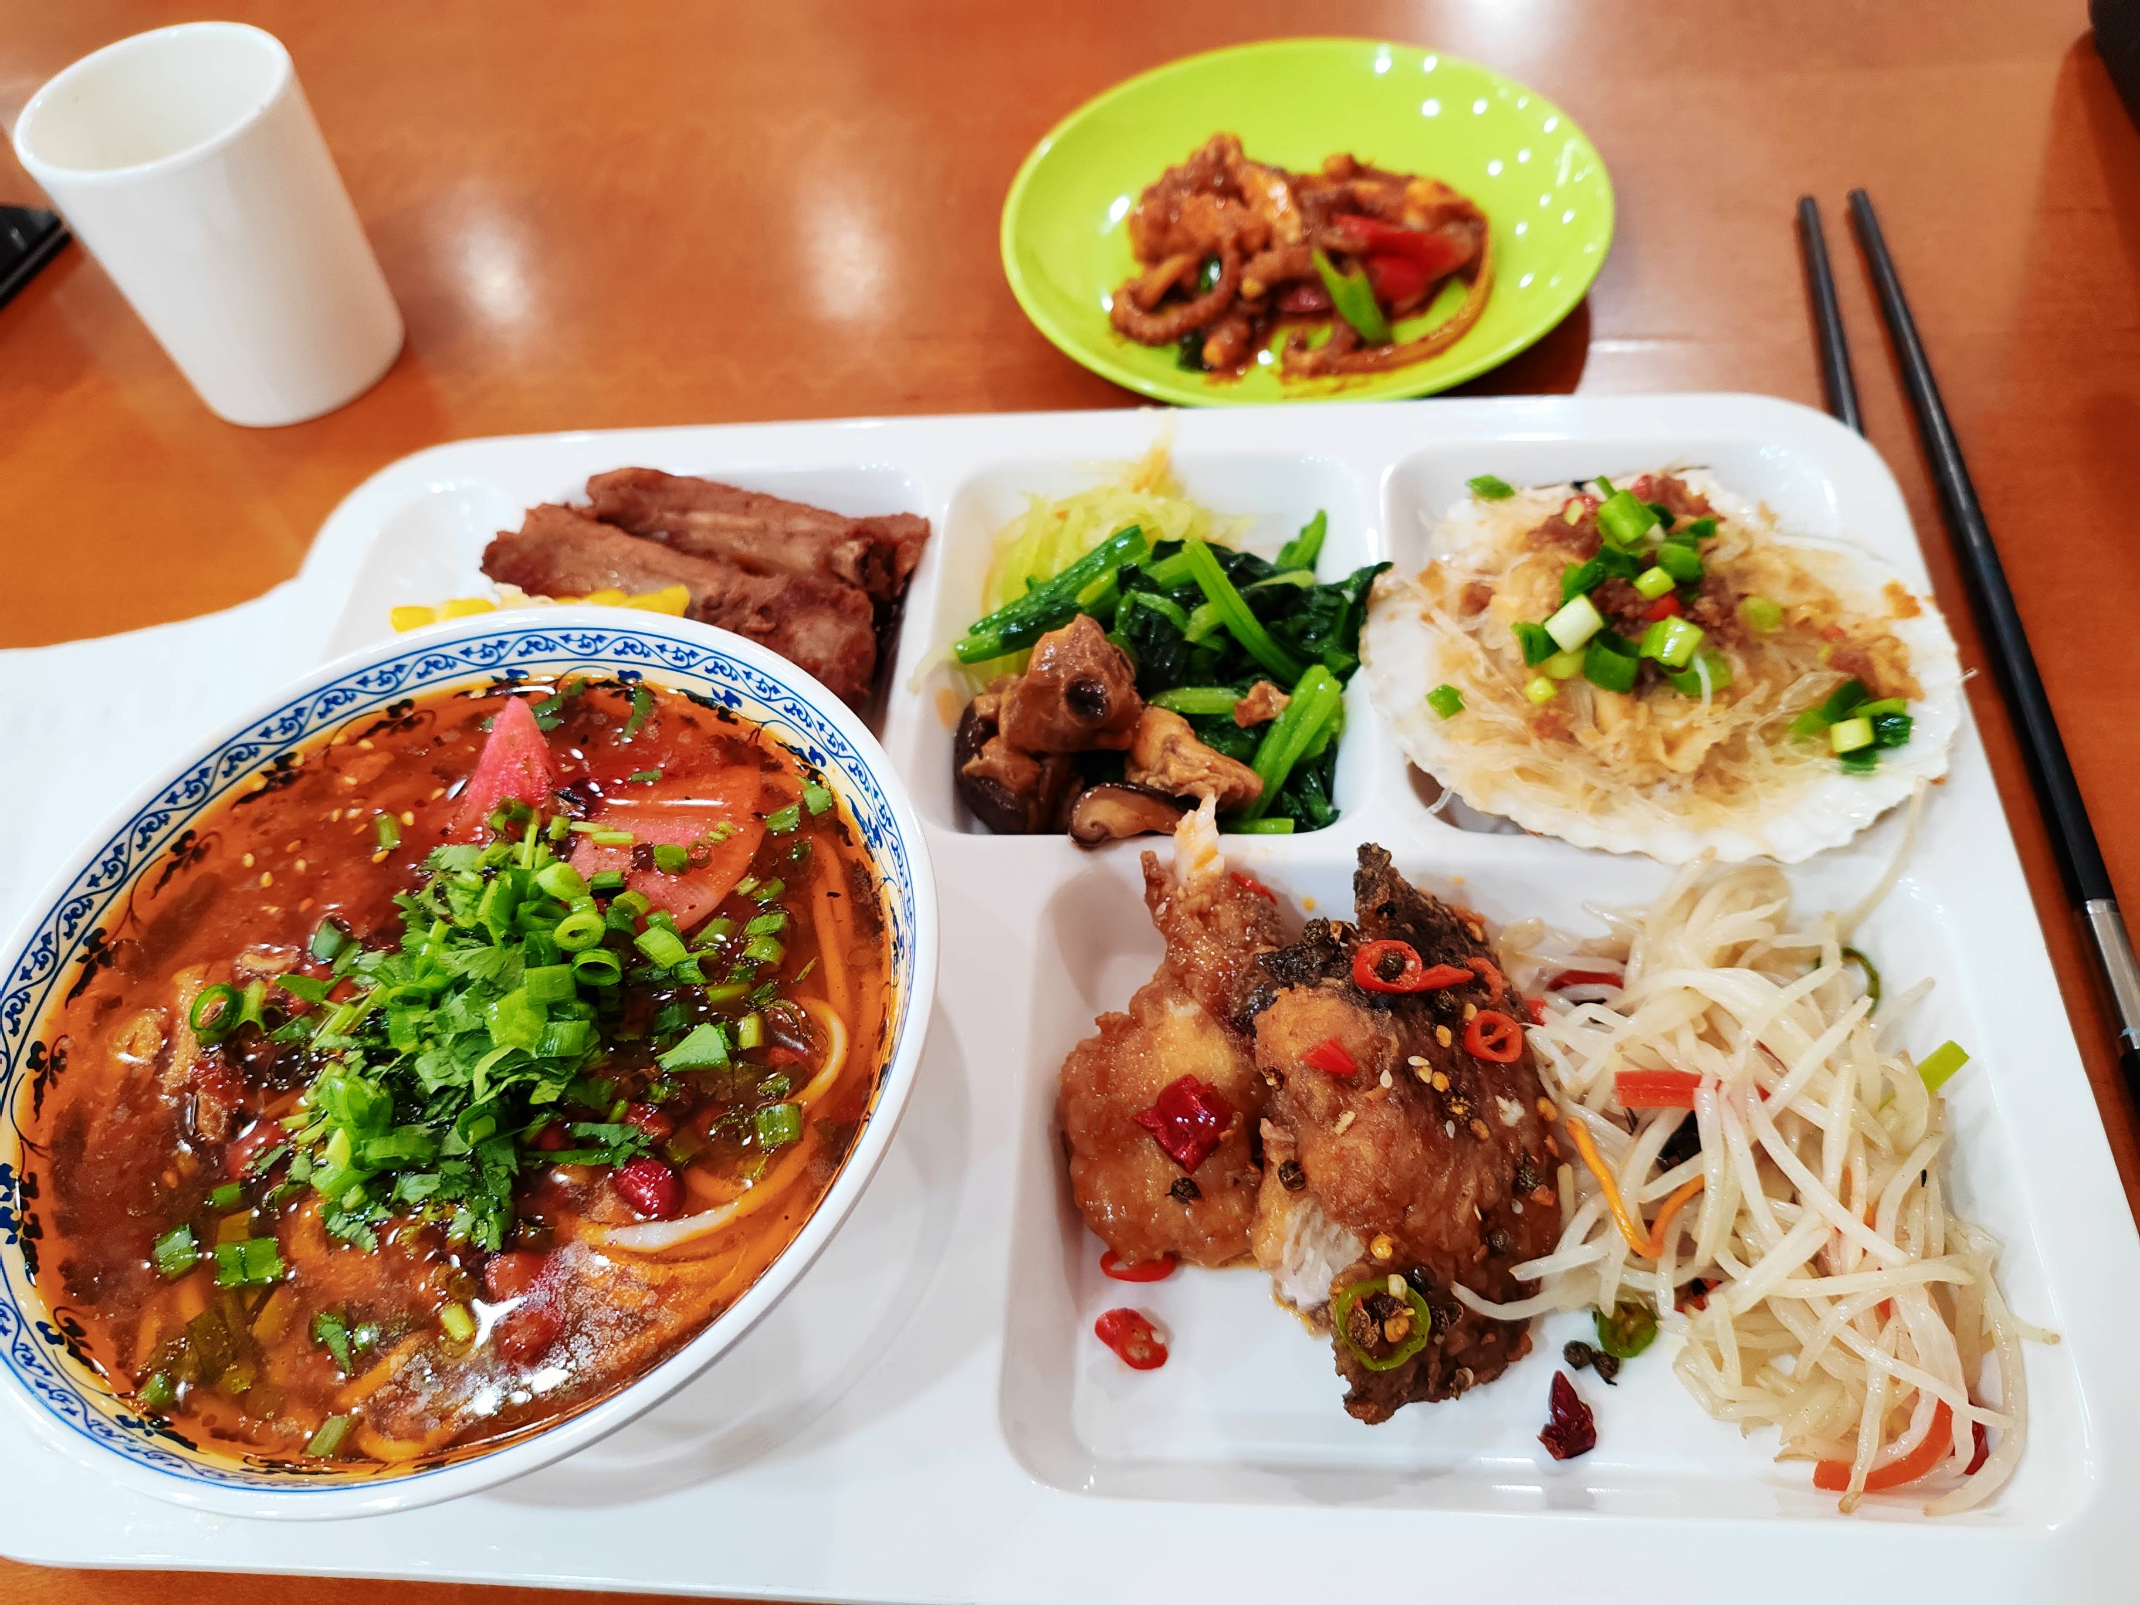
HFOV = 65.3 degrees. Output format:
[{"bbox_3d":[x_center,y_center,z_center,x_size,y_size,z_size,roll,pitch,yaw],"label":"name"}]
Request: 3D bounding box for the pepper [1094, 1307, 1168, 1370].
[{"bbox_3d":[0.010,0.088,0.275,0.013,0.007,0.009,28,62,24],"label":"pepper"}]

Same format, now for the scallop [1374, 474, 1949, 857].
[{"bbox_3d":[0.113,-0.030,0.327,0.109,0.031,0.099,-1,54,7],"label":"scallop"}]

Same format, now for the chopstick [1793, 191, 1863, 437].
[{"bbox_3d":[0.175,-0.055,0.365,0.007,0.007,0.255,3,55,9],"label":"chopstick"}]

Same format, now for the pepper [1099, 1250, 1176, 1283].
[{"bbox_3d":[0.012,0.077,0.285,0.013,0.005,0.009,-1,54,7],"label":"pepper"}]

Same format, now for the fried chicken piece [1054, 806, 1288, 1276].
[{"bbox_3d":[0.018,0.041,0.294,0.038,0.029,0.078,-1,54,7],"label":"fried chicken piece"}]

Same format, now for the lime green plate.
[{"bbox_3d":[0.058,-0.140,0.426,0.149,0.027,0.149,-1,54,7],"label":"lime green plate"}]

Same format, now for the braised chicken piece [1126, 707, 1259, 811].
[{"bbox_3d":[0.025,-0.007,0.324,0.025,0.016,0.016,28,62,24],"label":"braised chicken piece"}]

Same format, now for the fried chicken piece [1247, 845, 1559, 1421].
[{"bbox_3d":[0.055,0.053,0.279,0.049,0.032,0.092,-1,54,7],"label":"fried chicken piece"}]

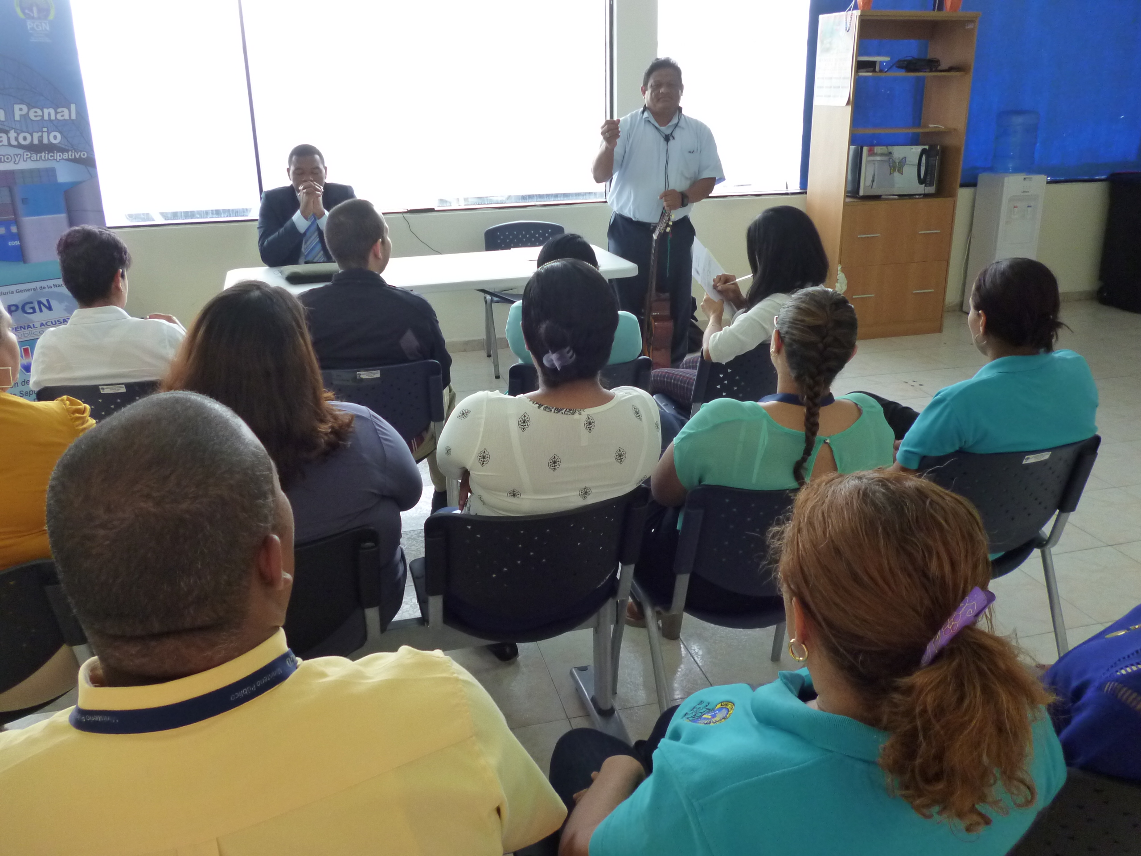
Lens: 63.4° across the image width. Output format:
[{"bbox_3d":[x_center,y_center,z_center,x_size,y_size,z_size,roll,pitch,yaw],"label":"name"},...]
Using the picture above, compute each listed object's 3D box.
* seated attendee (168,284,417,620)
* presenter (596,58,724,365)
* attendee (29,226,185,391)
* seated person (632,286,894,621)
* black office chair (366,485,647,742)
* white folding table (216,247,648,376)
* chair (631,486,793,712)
[{"bbox_3d":[-0.636,0.222,2.116,0.560,1.230,0.800,-6,20,-12],"label":"seated attendee"},{"bbox_3d":[0.425,-0.998,4.702,0.620,1.630,0.420,0,20,4],"label":"presenter"},{"bbox_3d":[-1.358,-0.114,3.102,0.500,1.220,0.800,-4,20,-8],"label":"attendee"},{"bbox_3d":[0.372,0.162,2.250,0.500,1.110,0.740,-7,21,-16],"label":"seated person"},{"bbox_3d":[-0.117,0.423,2.168,0.500,0.800,0.550,-6,20,-13],"label":"black office chair"},{"bbox_3d":[-0.636,-0.391,4.383,1.800,0.735,0.765,-7,21,-16],"label":"white folding table"},{"bbox_3d":[0.401,0.371,2.171,0.480,0.770,0.560,-6,21,-15],"label":"chair"}]

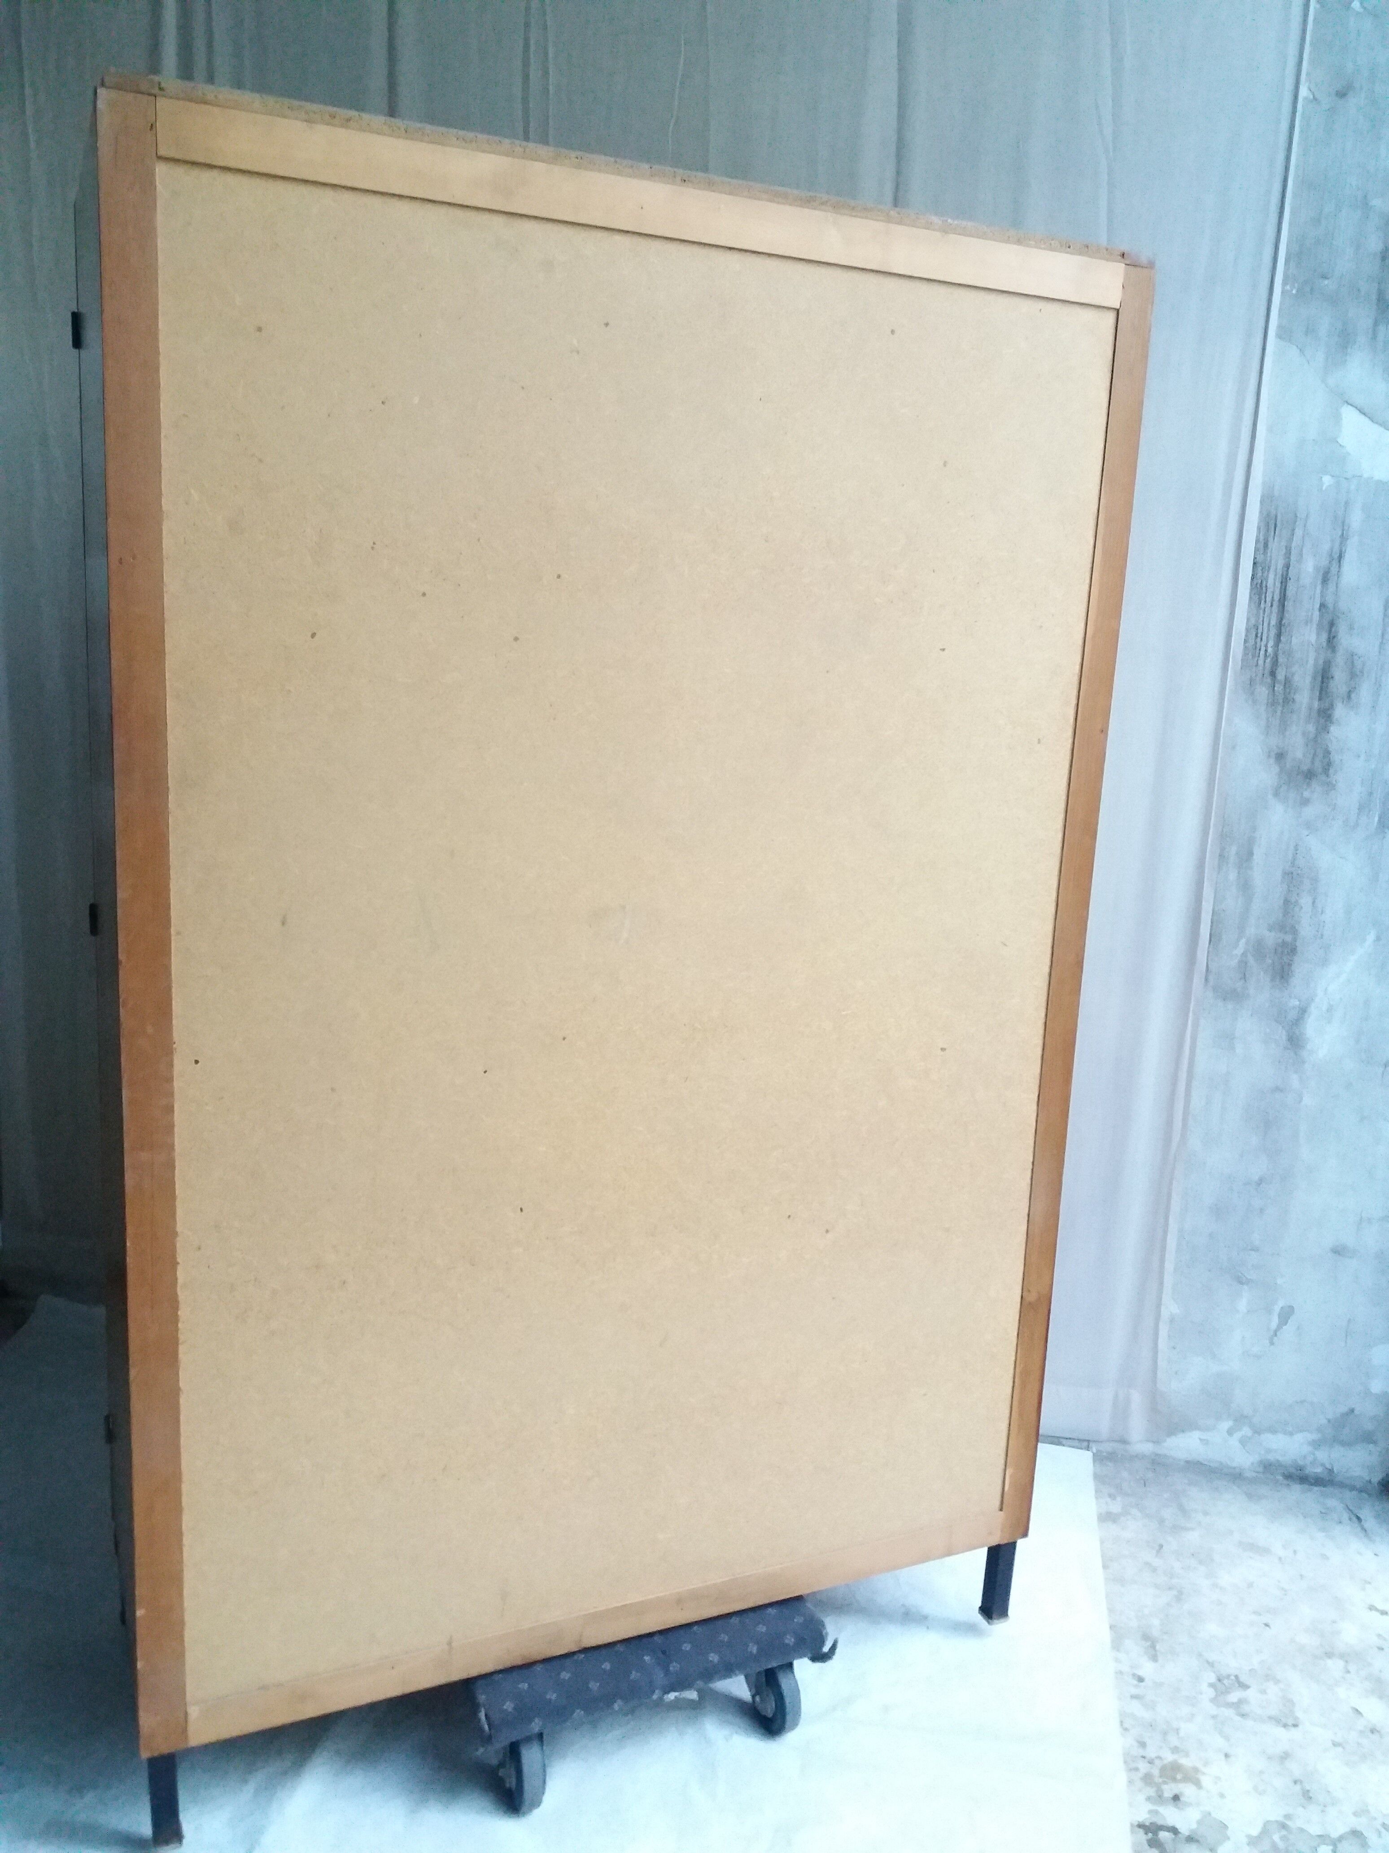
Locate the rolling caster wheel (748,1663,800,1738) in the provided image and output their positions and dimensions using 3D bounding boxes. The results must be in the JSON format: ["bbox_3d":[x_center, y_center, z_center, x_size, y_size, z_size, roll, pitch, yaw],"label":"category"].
[{"bbox_3d":[0.100,0.997,1.962,0.044,0.108,0.104,-2,12,-24],"label":"rolling caster wheel"}]

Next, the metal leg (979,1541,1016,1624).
[{"bbox_3d":[0.442,0.941,2.178,0.030,0.129,0.030,-2,12,-24],"label":"metal leg"}]

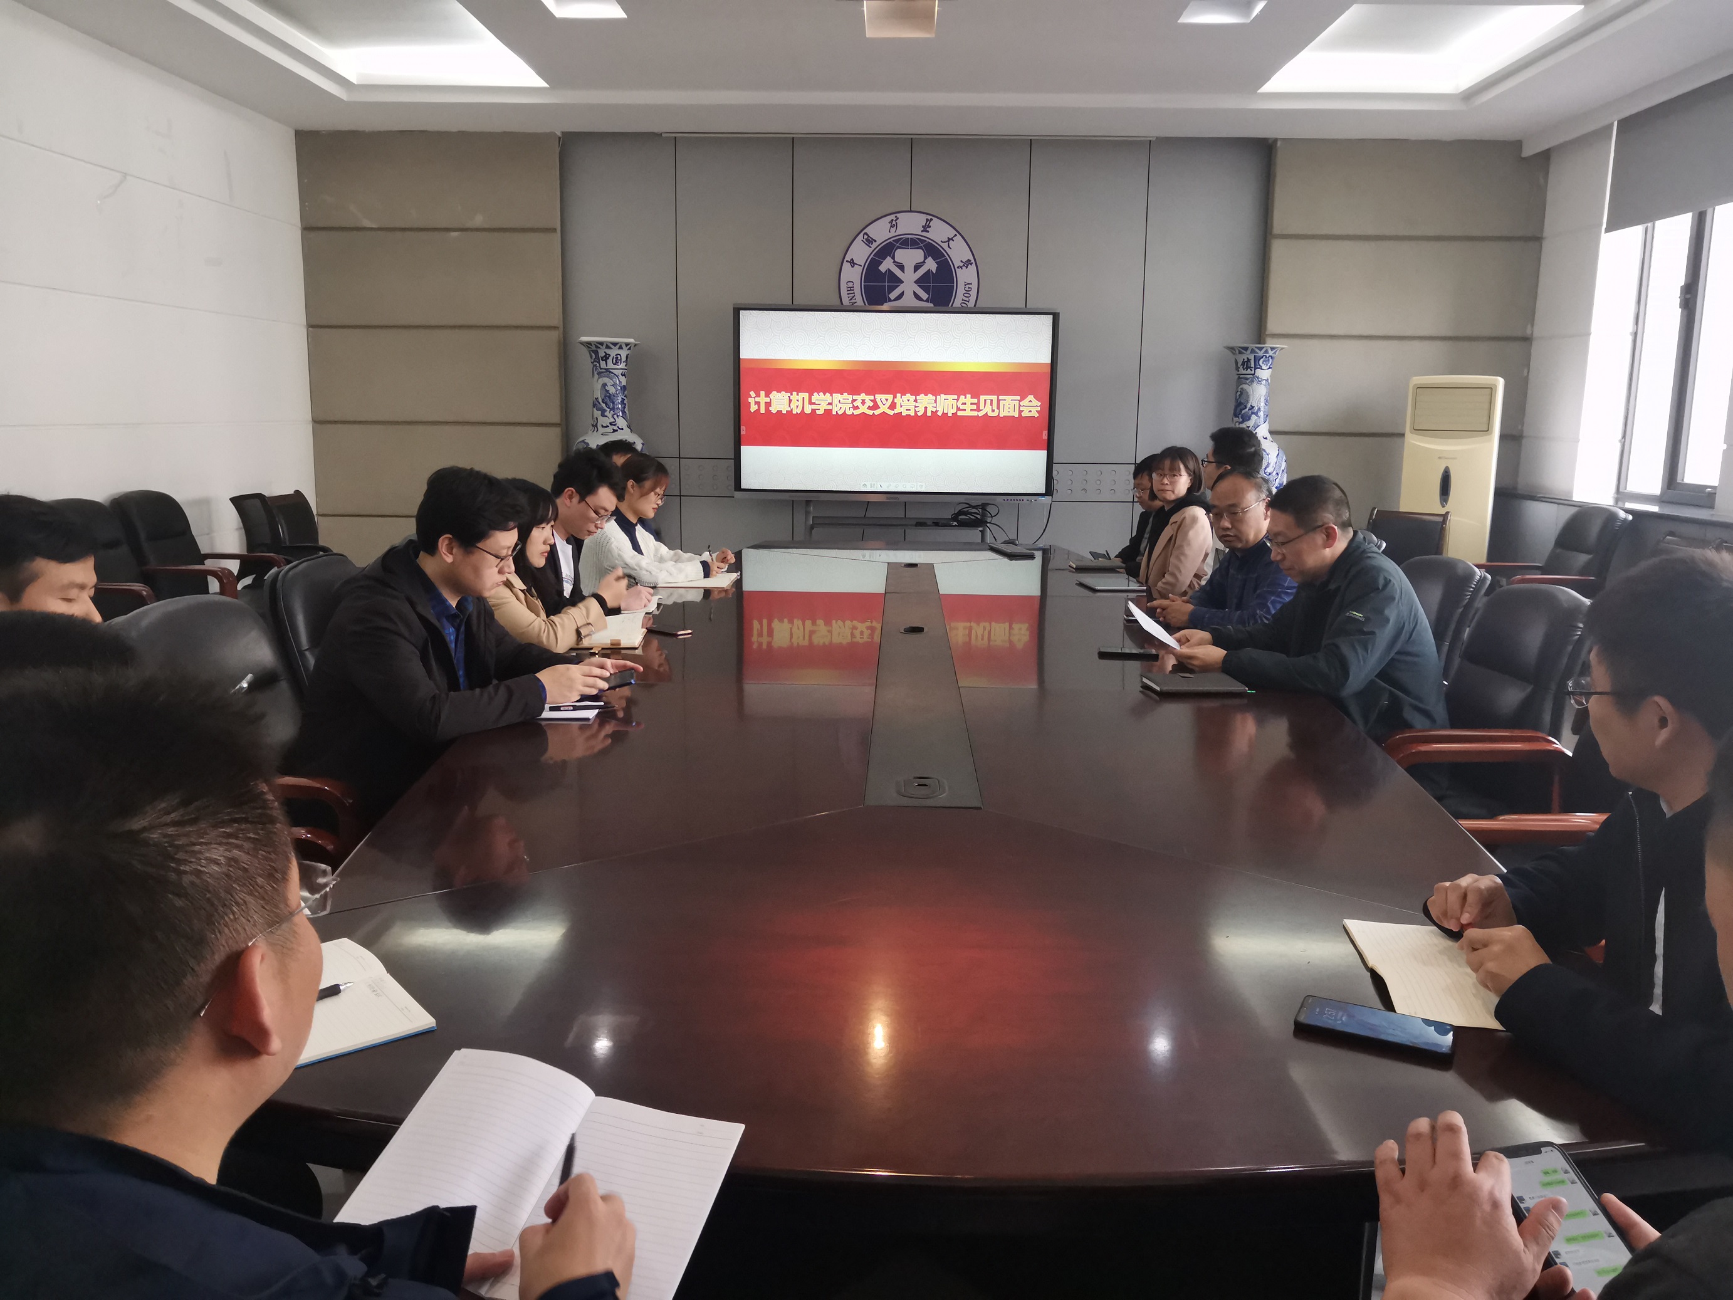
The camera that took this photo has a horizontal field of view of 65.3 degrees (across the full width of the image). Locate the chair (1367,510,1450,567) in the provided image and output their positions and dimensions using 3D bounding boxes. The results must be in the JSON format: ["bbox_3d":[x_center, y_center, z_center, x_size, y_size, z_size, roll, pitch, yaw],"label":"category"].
[{"bbox_3d":[2.872,-0.303,7.434,0.550,0.900,0.600,9,13,38],"label":"chair"}]

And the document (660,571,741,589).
[{"bbox_3d":[-0.655,-0.276,5.325,0.250,0.025,0.340,1,10,2],"label":"document"}]

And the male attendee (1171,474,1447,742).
[{"bbox_3d":[1.140,0.198,3.538,0.670,1.280,0.540,1,10,2],"label":"male attendee"}]

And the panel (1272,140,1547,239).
[{"bbox_3d":[3.311,-2.834,8.295,1.619,0.567,0.050,1,10,2],"label":"panel"}]

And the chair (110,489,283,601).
[{"bbox_3d":[-3.271,-0.277,6.672,0.690,1.000,0.640,1,10,2],"label":"chair"}]

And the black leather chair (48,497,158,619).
[{"bbox_3d":[-3.289,-0.172,6.082,0.690,1.000,0.640,1,10,2],"label":"black leather chair"}]

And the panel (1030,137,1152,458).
[{"bbox_3d":[1.382,-2.197,8.617,0.739,2.010,0.050,1,10,2],"label":"panel"}]

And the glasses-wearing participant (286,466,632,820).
[{"bbox_3d":[-0.889,0.238,3.017,0.740,1.279,0.550,1,10,0],"label":"glasses-wearing participant"}]

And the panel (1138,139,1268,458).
[{"bbox_3d":[2.122,-2.189,8.597,0.741,2.019,0.050,1,10,2],"label":"panel"}]

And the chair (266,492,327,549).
[{"bbox_3d":[-3.101,-0.431,7.697,0.580,0.950,0.570,1,10,2],"label":"chair"}]

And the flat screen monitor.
[{"bbox_3d":[0.164,-1.478,8.127,1.926,1.123,0.090,1,10,1],"label":"flat screen monitor"}]

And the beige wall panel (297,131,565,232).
[{"bbox_3d":[-2.694,-2.898,8.351,1.612,0.571,0.050,1,10,1],"label":"beige wall panel"}]

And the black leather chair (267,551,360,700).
[{"bbox_3d":[-1.183,0.249,3.673,0.670,1.020,0.620,1,10,1],"label":"black leather chair"}]

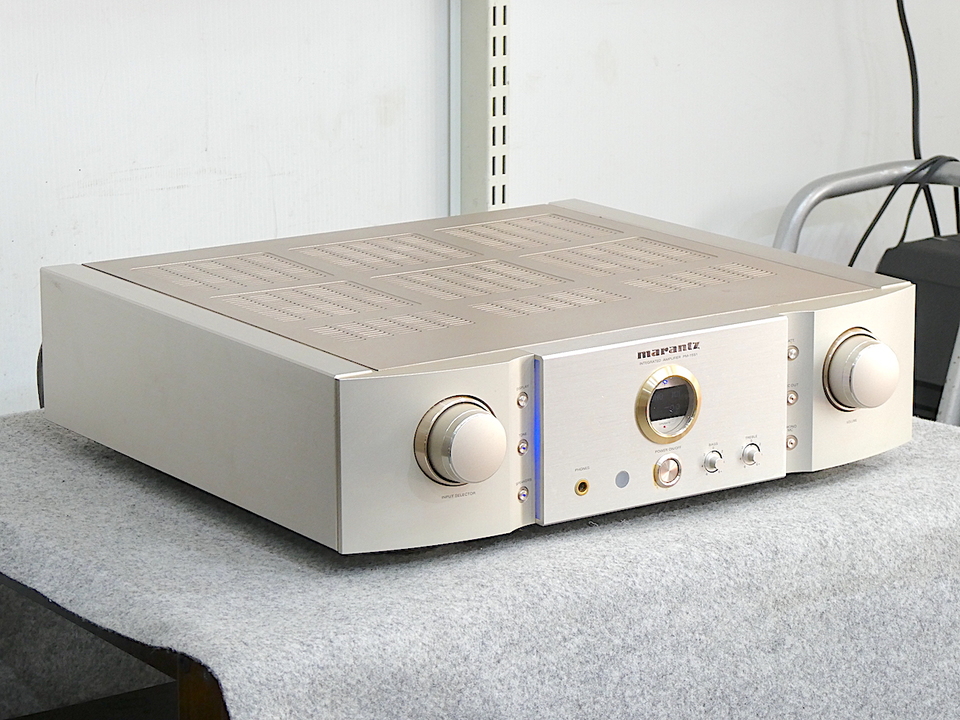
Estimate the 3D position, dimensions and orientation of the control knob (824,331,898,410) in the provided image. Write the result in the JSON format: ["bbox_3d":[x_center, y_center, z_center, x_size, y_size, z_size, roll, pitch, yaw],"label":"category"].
[{"bbox_3d":[0.240,0.008,1.840,0.052,0.052,0.024,-9,17,-34],"label":"control knob"}]

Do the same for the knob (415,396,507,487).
[{"bbox_3d":[-0.007,0.048,1.672,0.052,0.052,0.024,-9,17,-34],"label":"knob"}]

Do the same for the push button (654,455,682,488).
[{"bbox_3d":[0.114,0.067,1.769,0.022,0.022,0.005,-9,17,-34],"label":"push button"}]

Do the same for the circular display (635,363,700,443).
[{"bbox_3d":[0.114,0.027,1.759,0.049,0.049,0.006,-9,17,-34],"label":"circular display"}]

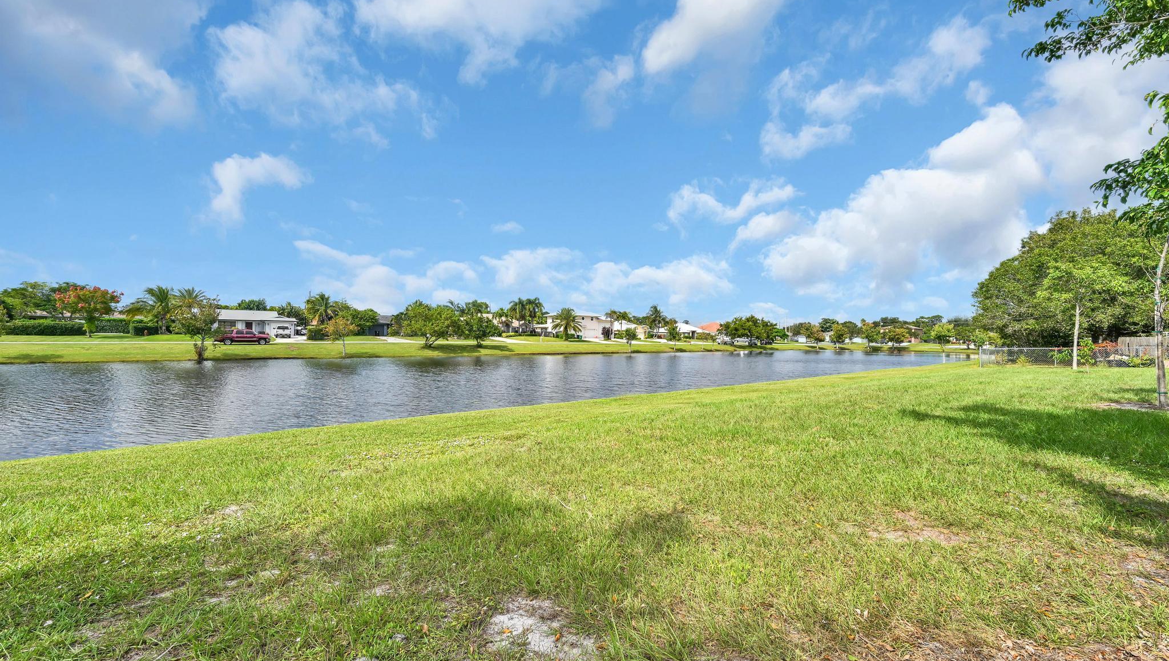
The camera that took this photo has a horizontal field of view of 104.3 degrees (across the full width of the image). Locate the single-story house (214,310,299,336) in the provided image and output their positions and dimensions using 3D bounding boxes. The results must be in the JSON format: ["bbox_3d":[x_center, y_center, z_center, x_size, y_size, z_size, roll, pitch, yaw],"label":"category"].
[{"bbox_3d":[-57.600,-1.280,78.600,13.000,4.500,11.500,1,-2,-35],"label":"single-story house"}]

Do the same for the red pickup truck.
[{"bbox_3d":[-40.853,0.756,54.500,5.630,1.880,2.020,1,-2,-38],"label":"red pickup truck"}]

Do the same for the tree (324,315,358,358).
[{"bbox_3d":[-28.385,0.666,53.000,3.600,4.950,3.600,1,-2,-38],"label":"tree"}]

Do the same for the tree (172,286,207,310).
[{"bbox_3d":[-53.889,-2.679,62.000,4.400,6.600,4.400,1,-2,-38],"label":"tree"}]

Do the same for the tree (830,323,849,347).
[{"bbox_3d":[68.828,1.422,123.000,4.600,6.550,4.600,0,-1,29],"label":"tree"}]

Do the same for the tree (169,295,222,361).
[{"bbox_3d":[-37.881,-0.134,44.300,4.000,6.500,4.000,1,-2,-38],"label":"tree"}]

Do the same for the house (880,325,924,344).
[{"bbox_3d":[81.707,0.941,117.000,10.000,4.940,11.000,2,-2,-44],"label":"house"}]

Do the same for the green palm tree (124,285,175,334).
[{"bbox_3d":[-63.060,-3.050,66.000,7.000,7.160,6.800,1,-2,-35],"label":"green palm tree"}]

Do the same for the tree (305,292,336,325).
[{"bbox_3d":[-45.504,-2.722,78.500,4.800,7.810,4.800,1,-1,-30],"label":"tree"}]

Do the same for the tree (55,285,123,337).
[{"bbox_3d":[-62.734,-2.369,57.500,5.900,6.590,5.900,-1,-2,42],"label":"tree"}]

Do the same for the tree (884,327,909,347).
[{"bbox_3d":[68.620,1.610,100.000,5.630,4.820,5.630,1,-2,-35],"label":"tree"}]

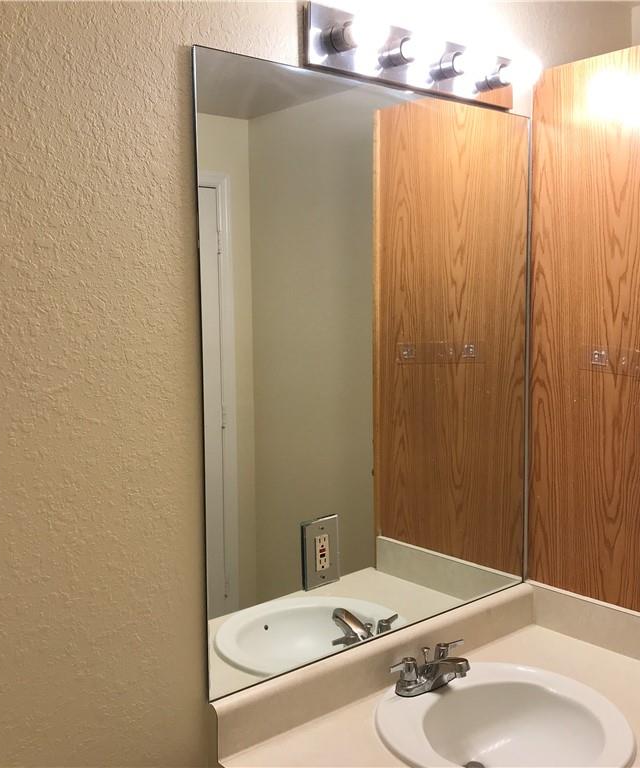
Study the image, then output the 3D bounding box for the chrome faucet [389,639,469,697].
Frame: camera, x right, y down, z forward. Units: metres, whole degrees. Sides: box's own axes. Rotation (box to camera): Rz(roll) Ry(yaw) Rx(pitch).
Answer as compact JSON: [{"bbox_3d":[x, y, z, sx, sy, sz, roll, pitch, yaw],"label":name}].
[{"bbox_3d":[0.247,0.581,1.677,0.206,0.072,0.133,-6,7,-40],"label":"chrome faucet"}]

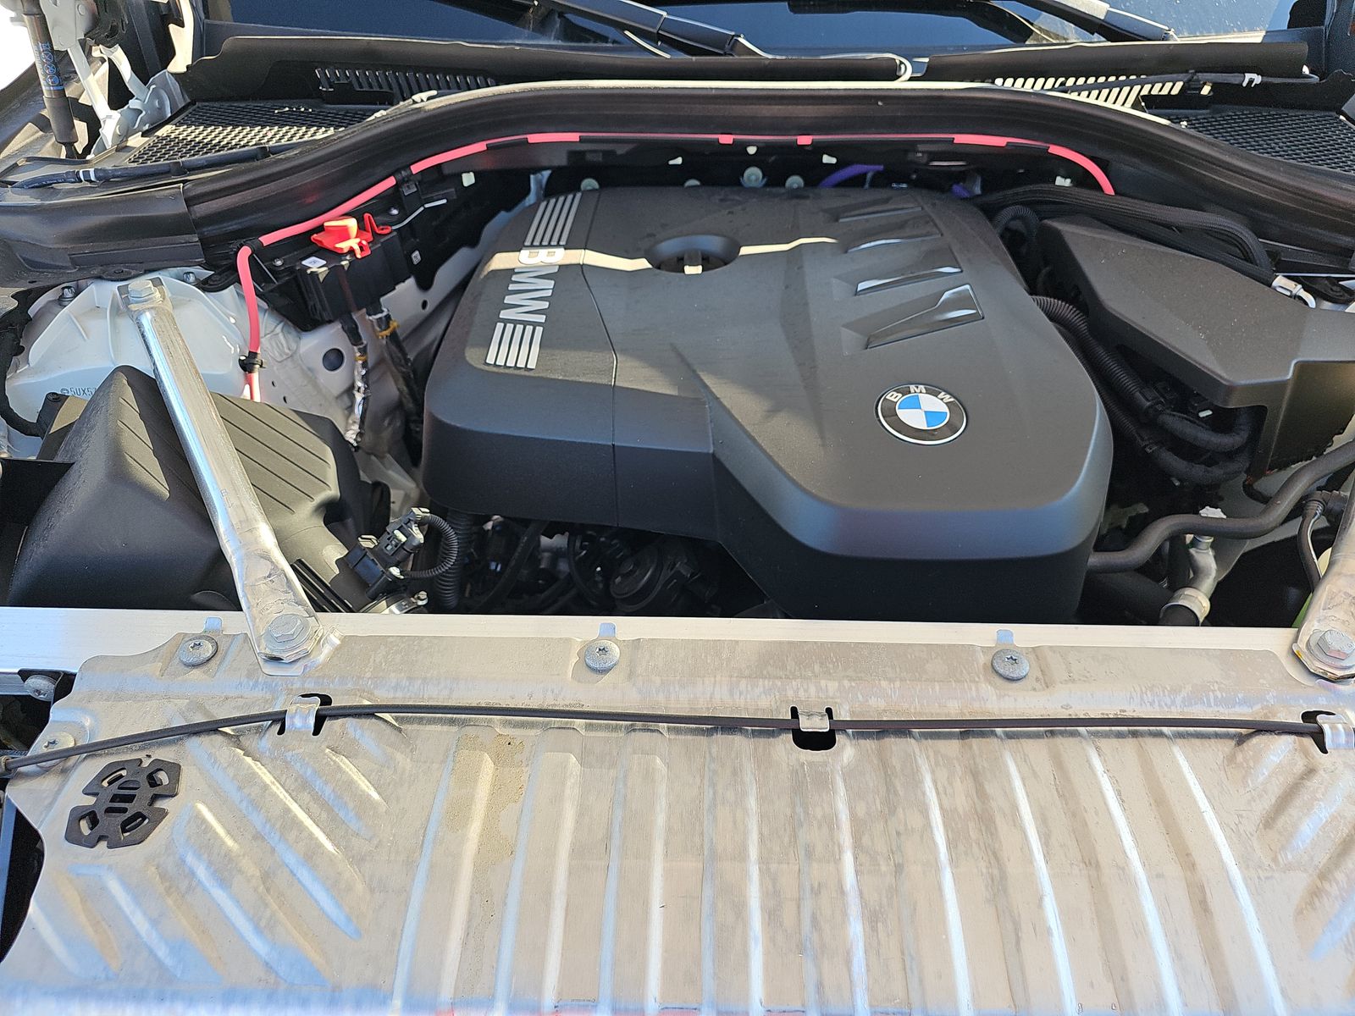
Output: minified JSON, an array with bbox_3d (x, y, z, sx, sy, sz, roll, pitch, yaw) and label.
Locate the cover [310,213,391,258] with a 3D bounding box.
[{"bbox_3d":[-0.307,-0.256,0.844,0.064,0.029,0.042,-28,49,-28],"label":"cover"}]

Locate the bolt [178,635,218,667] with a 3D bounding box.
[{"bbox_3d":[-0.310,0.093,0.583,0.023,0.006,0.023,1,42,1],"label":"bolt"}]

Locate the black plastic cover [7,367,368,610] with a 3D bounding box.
[{"bbox_3d":[-0.380,0.014,0.739,0.275,0.170,0.225,1,42,1],"label":"black plastic cover"}]

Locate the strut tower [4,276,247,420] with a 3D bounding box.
[{"bbox_3d":[-0.485,-0.141,0.815,0.220,0.110,0.195,1,42,1],"label":"strut tower"}]

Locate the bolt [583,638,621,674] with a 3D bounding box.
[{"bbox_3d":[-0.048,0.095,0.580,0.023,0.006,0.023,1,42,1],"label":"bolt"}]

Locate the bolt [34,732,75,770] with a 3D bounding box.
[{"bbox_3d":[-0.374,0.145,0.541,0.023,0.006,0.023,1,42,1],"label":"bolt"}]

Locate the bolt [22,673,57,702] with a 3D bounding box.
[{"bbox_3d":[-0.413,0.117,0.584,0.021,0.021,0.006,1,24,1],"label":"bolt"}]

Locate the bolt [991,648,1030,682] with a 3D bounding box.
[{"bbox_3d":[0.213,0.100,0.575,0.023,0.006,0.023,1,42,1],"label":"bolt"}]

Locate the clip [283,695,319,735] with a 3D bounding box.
[{"bbox_3d":[-0.229,0.127,0.552,0.018,0.011,0.023,1,42,1],"label":"clip"}]

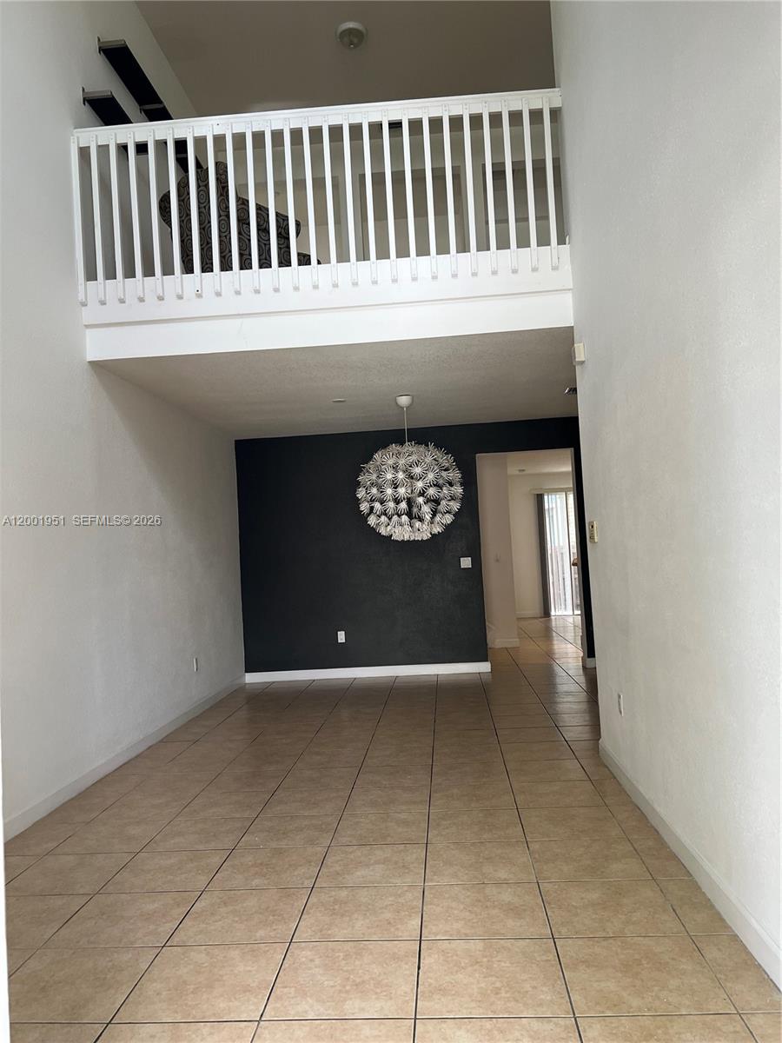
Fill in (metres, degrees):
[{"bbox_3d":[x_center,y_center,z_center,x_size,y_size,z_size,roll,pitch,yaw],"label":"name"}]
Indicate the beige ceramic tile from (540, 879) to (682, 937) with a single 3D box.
[{"bbox_3d":[0.789,1.407,2.852,0.445,0.010,0.445,-3,-3,4],"label":"beige ceramic tile"}]

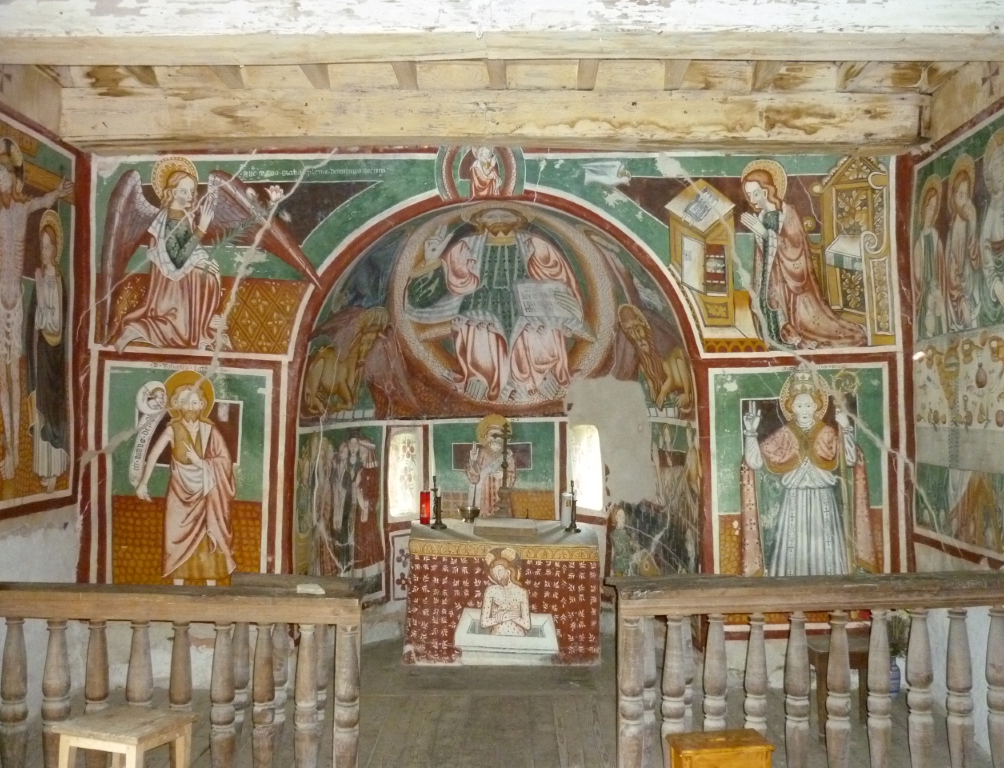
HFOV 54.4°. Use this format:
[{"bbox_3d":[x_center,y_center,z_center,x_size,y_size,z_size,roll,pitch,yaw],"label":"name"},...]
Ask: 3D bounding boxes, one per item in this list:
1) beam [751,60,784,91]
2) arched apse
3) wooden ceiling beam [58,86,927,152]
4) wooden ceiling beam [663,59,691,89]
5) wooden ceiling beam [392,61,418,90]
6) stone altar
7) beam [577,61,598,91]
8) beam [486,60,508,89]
[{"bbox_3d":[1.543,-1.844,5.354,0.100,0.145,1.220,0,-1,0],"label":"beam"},{"bbox_3d":[-0.039,0.270,6.770,2.587,2.900,1.350,0,-1,0],"label":"arched apse"},{"bbox_3d":[-0.050,-1.612,6.007,5.184,0.287,0.270,0,-1,0],"label":"wooden ceiling beam"},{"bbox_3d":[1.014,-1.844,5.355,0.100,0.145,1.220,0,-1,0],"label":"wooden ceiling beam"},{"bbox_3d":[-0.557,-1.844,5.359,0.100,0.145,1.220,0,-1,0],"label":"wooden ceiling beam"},{"bbox_3d":[0.001,1.449,6.876,1.288,0.830,0.920,0,-1,0],"label":"stone altar"},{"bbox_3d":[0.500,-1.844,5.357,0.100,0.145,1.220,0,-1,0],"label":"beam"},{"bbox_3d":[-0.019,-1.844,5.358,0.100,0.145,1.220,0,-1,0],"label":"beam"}]

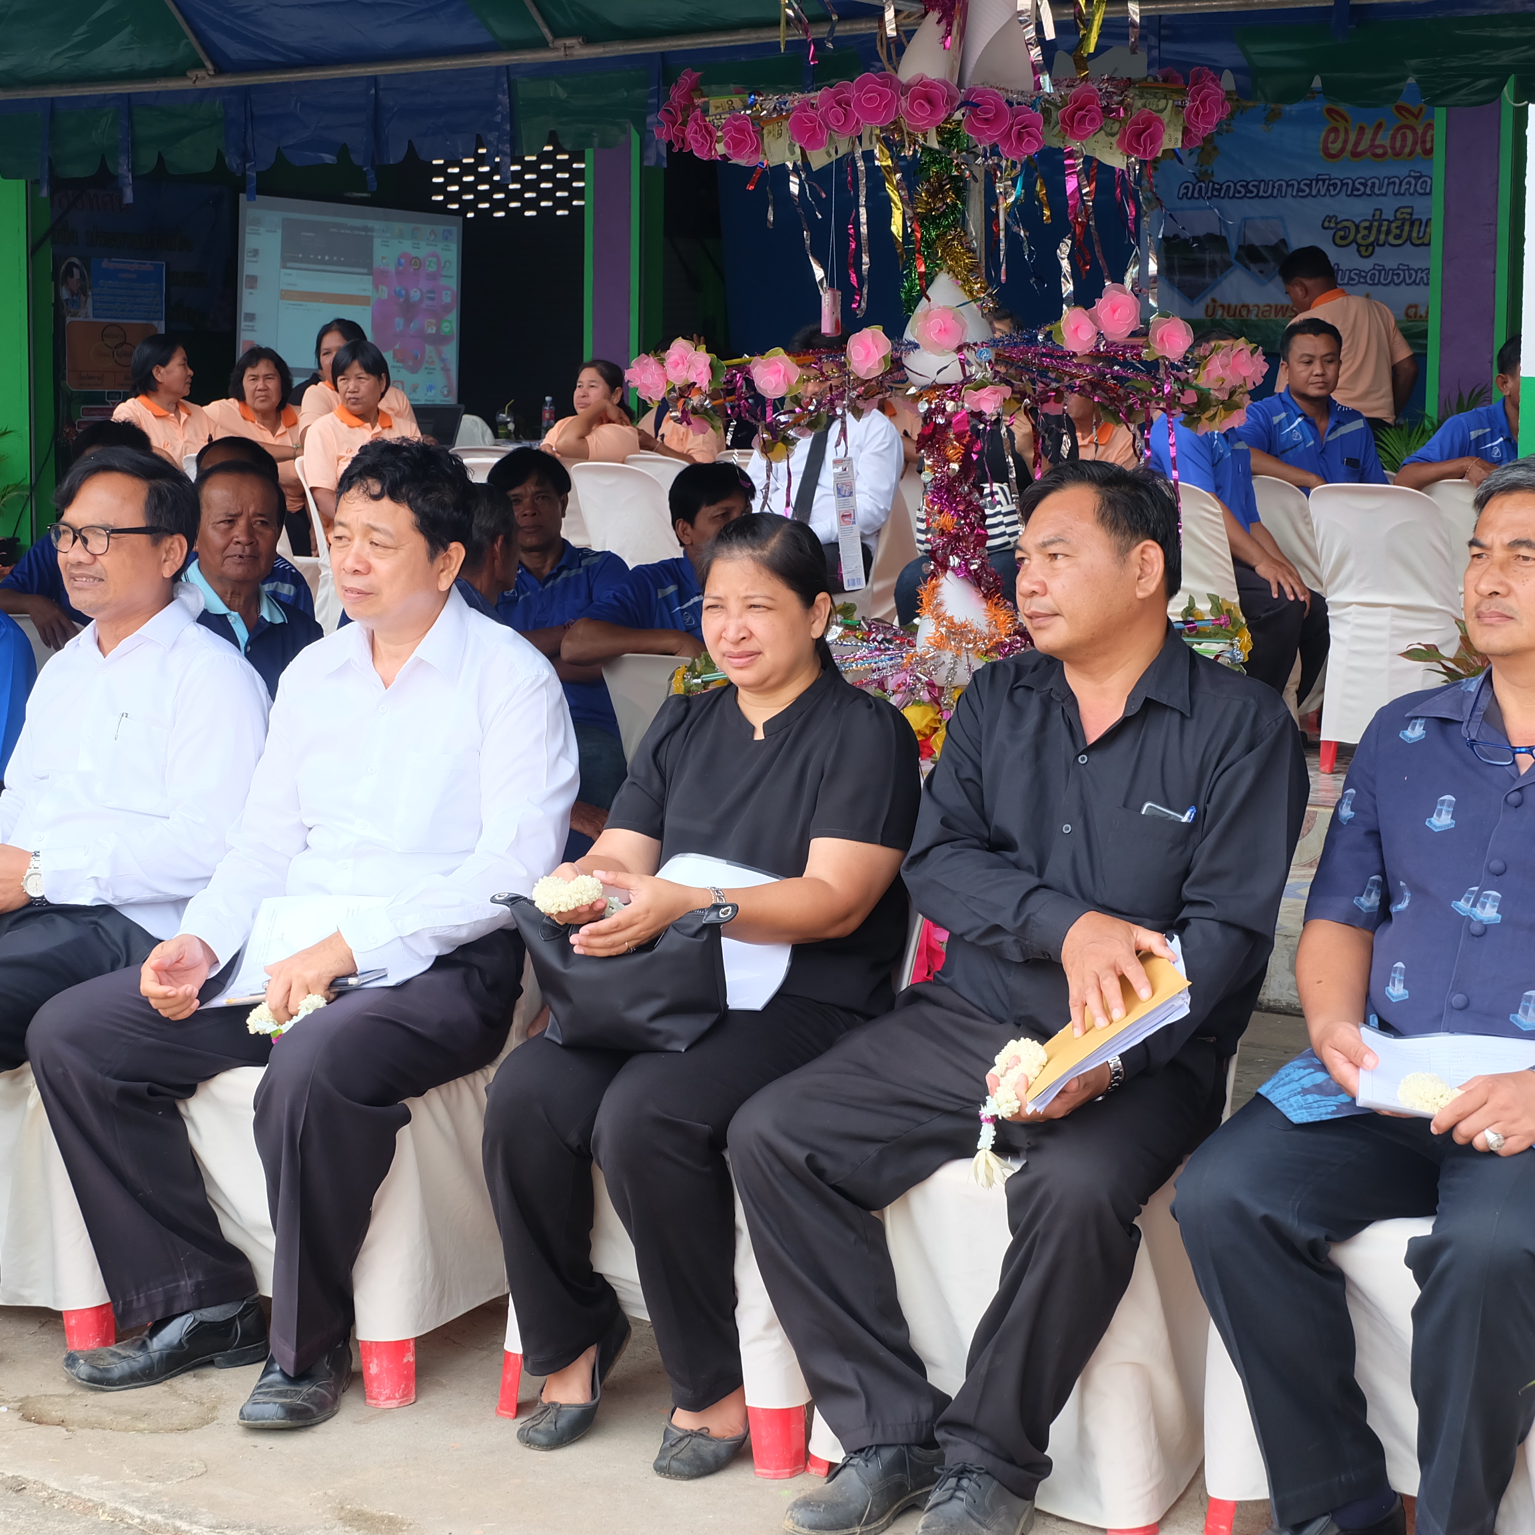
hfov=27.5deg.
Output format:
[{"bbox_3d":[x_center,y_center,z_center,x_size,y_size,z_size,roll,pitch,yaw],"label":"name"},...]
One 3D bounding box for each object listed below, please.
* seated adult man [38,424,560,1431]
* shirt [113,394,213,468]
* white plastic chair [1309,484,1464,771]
[{"bbox_3d":[-0.575,0.200,4.320,0.580,1.270,0.630,4,7,32],"label":"seated adult man"},{"bbox_3d":[-2.004,-0.935,10.500,0.420,0.570,0.280,-1,6,-18],"label":"shirt"},{"bbox_3d":[1.887,-0.420,9.097,0.450,0.810,0.500,5,7,34],"label":"white plastic chair"}]

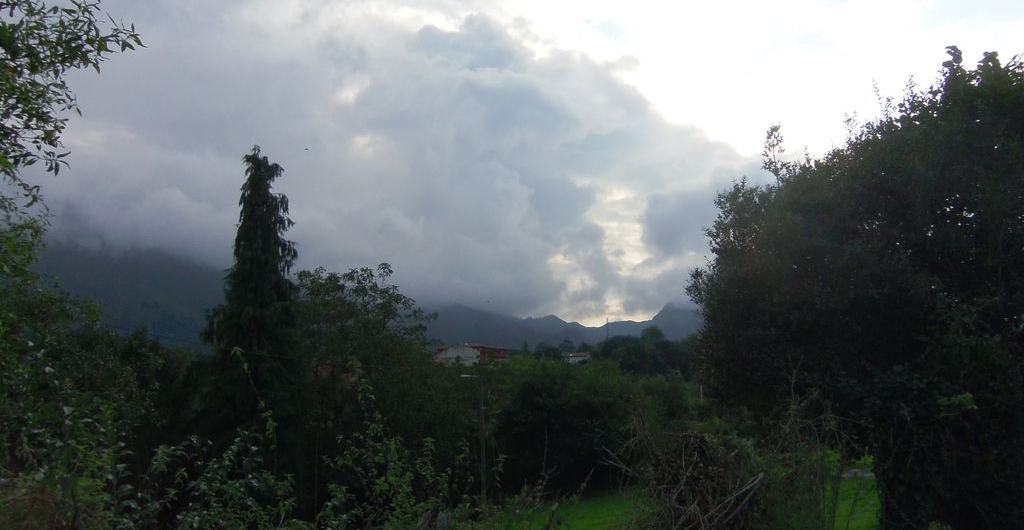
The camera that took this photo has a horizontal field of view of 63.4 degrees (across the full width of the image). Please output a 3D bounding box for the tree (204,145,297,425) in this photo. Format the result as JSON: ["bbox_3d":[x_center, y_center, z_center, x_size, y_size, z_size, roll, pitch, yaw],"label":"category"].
[{"bbox_3d":[-13.580,1.640,43.000,4.900,15.500,4.900,0,-7,0],"label":"tree"}]

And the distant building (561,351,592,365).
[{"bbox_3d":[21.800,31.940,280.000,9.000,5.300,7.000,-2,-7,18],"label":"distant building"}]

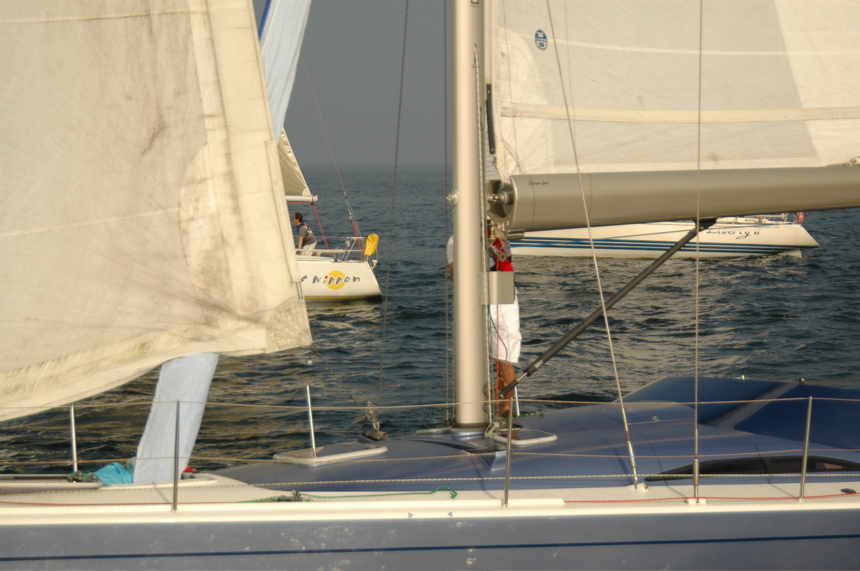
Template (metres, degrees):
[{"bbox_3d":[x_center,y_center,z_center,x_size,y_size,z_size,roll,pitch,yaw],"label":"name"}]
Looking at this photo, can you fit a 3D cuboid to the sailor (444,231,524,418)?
[{"bbox_3d":[0.410,0.165,14.800,0.570,1.700,0.420,-1,4,-12],"label":"sailor"}]

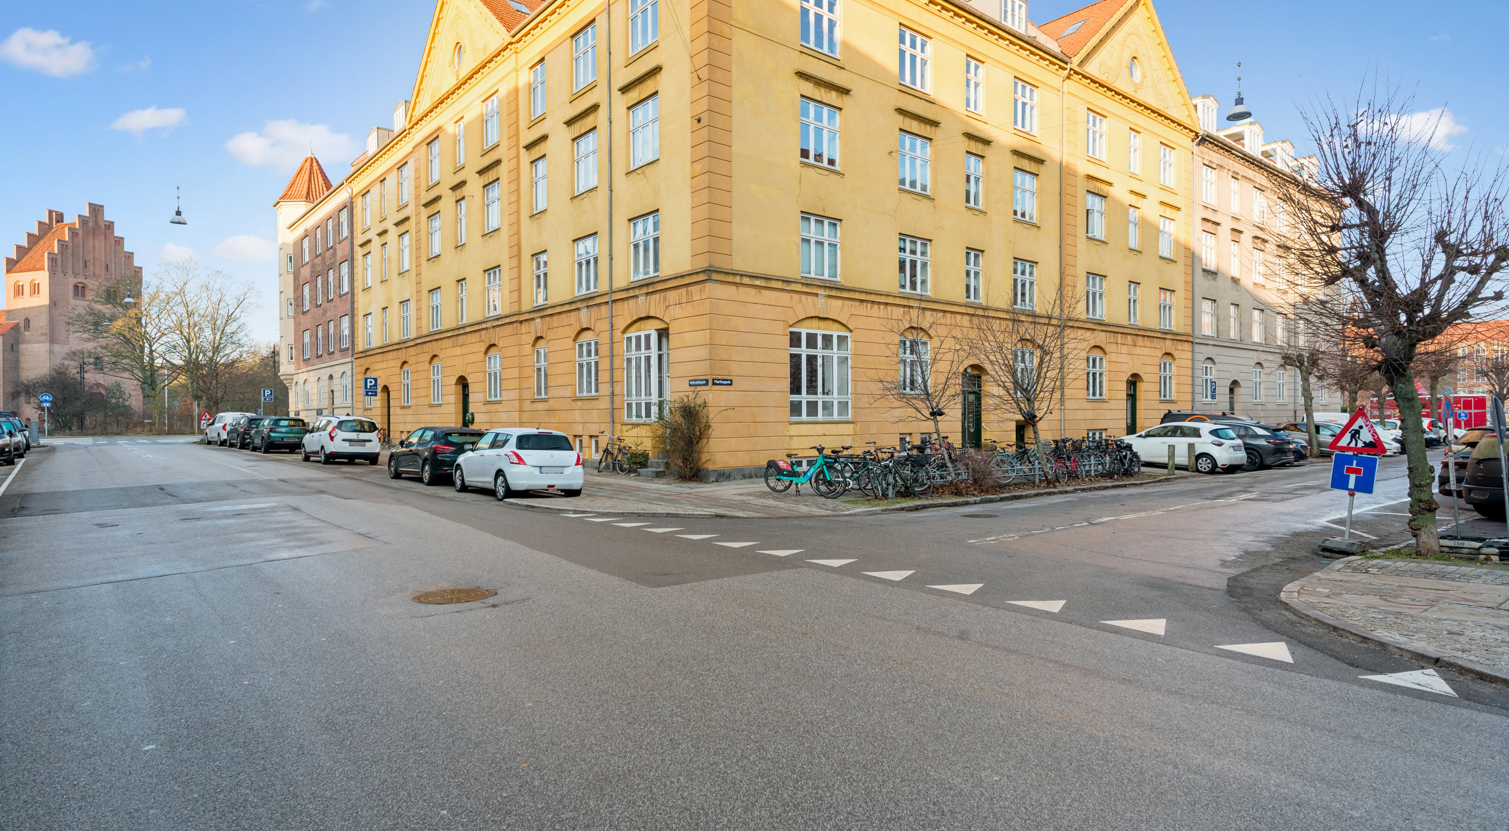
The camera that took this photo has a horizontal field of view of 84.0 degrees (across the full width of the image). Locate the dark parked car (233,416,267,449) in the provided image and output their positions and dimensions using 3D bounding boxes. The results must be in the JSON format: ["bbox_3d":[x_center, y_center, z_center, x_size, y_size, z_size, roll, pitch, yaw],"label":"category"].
[{"bbox_3d":[-25.700,0.860,43.100,1.840,1.600,4.450,0,0,-41],"label":"dark parked car"}]

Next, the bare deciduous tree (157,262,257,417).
[{"bbox_3d":[-55.000,-6.900,84.000,9.600,16.300,9.000,0,0,-33],"label":"bare deciduous tree"}]

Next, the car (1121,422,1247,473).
[{"bbox_3d":[14.400,1.050,28.450,1.780,1.560,4.080,0,0,-37],"label":"car"}]

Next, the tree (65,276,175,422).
[{"bbox_3d":[-55.200,-5.400,73.000,7.600,13.300,7.600,0,0,-37],"label":"tree"}]

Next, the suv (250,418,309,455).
[{"bbox_3d":[-22.000,0.900,38.850,1.810,1.570,4.330,0,0,-40],"label":"suv"}]

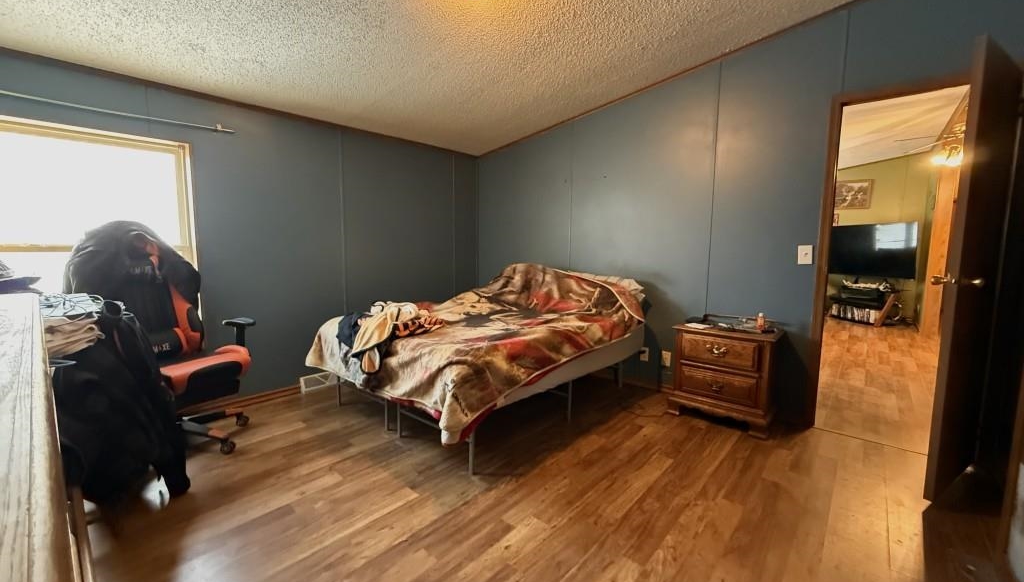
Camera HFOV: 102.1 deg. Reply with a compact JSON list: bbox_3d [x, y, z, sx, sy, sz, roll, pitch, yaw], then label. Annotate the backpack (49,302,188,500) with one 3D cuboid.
[{"bbox_3d":[-1.622,0.434,1.720,0.320,0.750,0.400,6,8,42],"label":"backpack"}]

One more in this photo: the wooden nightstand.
[{"bbox_3d":[1.468,0.567,2.847,0.615,0.615,0.390,6,8,42],"label":"wooden nightstand"}]

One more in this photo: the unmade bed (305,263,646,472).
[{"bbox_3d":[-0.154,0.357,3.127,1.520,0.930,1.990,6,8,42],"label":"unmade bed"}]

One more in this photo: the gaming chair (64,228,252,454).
[{"bbox_3d":[-1.937,0.264,2.334,0.690,1.280,0.670,3,7,28],"label":"gaming chair"}]

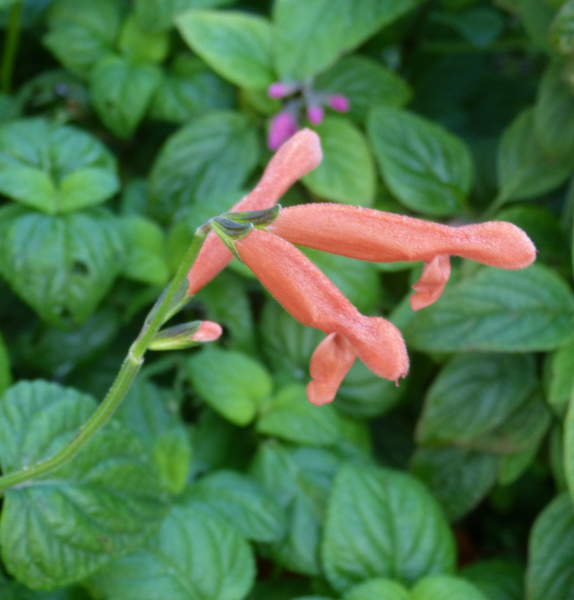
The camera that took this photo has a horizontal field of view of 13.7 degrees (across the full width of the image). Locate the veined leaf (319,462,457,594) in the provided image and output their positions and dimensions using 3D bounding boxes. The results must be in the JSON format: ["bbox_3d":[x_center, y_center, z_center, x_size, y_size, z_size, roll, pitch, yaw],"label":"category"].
[{"bbox_3d":[0.024,0.054,0.565,0.032,0.008,0.034,-8,60,-4],"label":"veined leaf"}]

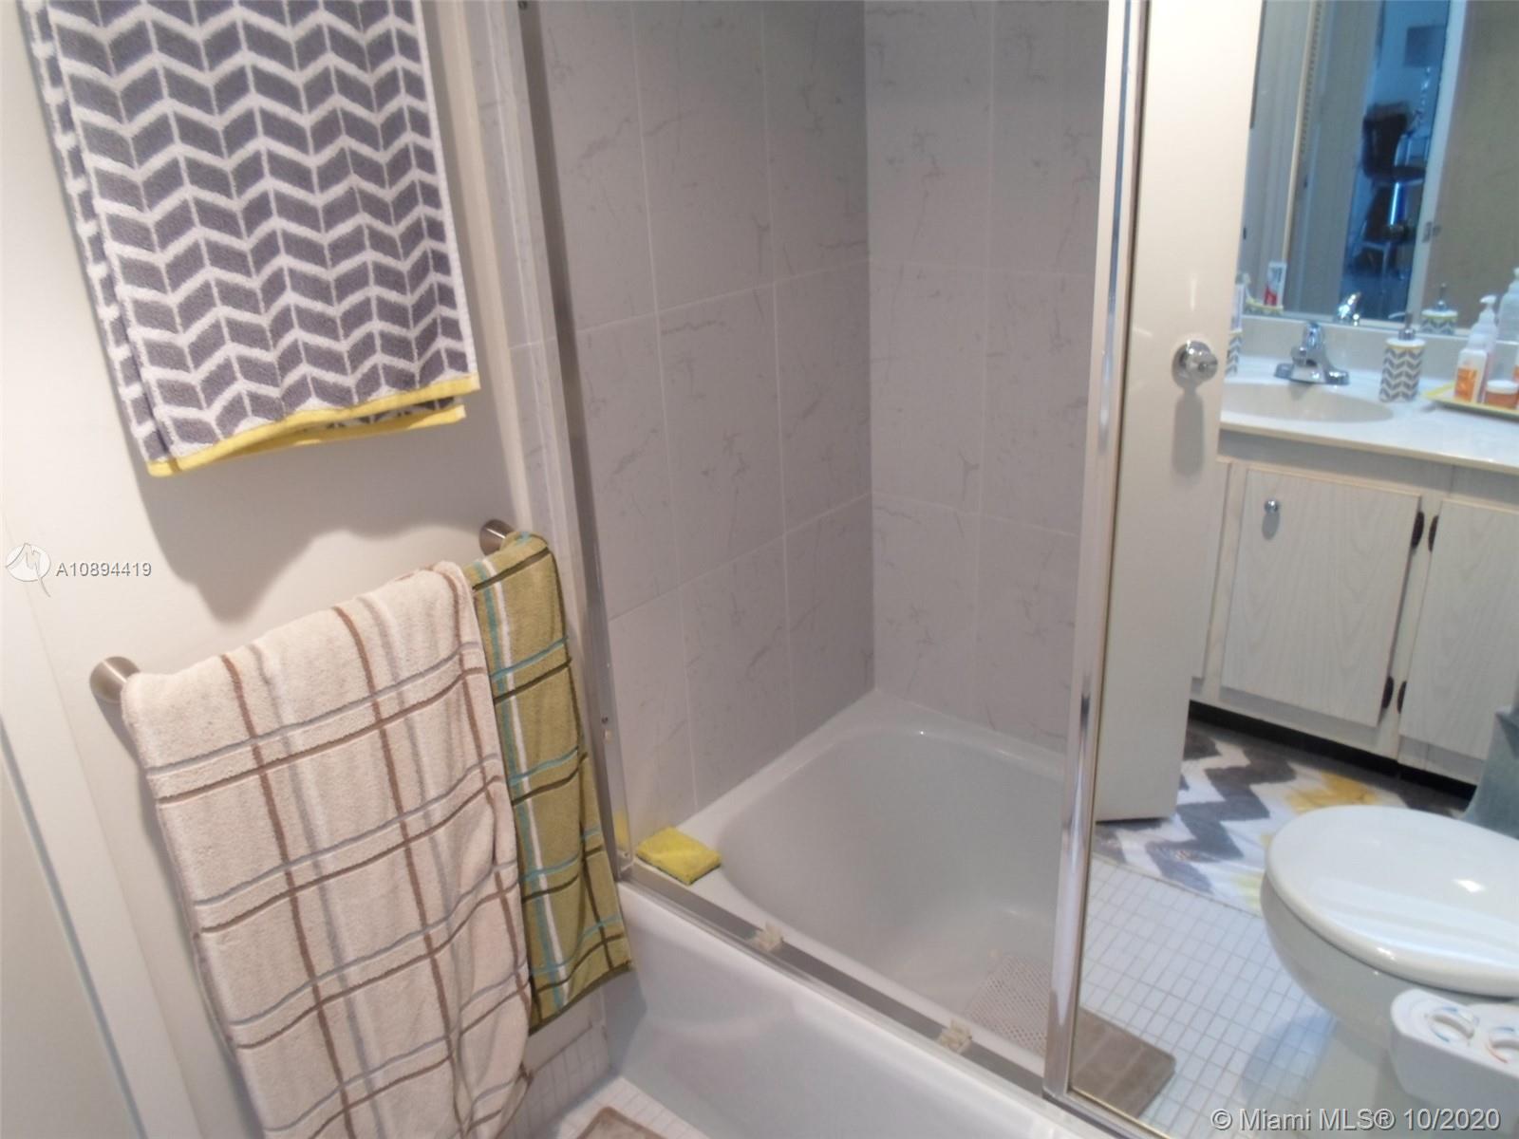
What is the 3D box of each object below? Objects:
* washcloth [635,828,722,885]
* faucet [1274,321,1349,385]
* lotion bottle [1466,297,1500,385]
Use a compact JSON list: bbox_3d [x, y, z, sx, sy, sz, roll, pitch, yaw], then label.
[{"bbox_3d":[-0.122,0.438,1.681,0.118,0.017,0.070,16,30,38],"label":"washcloth"},{"bbox_3d":[1.252,-0.490,2.488,0.160,0.133,0.145,16,30,37],"label":"faucet"},{"bbox_3d":[1.485,-0.456,2.263,0.058,0.207,0.054,-12,25,-19],"label":"lotion bottle"}]

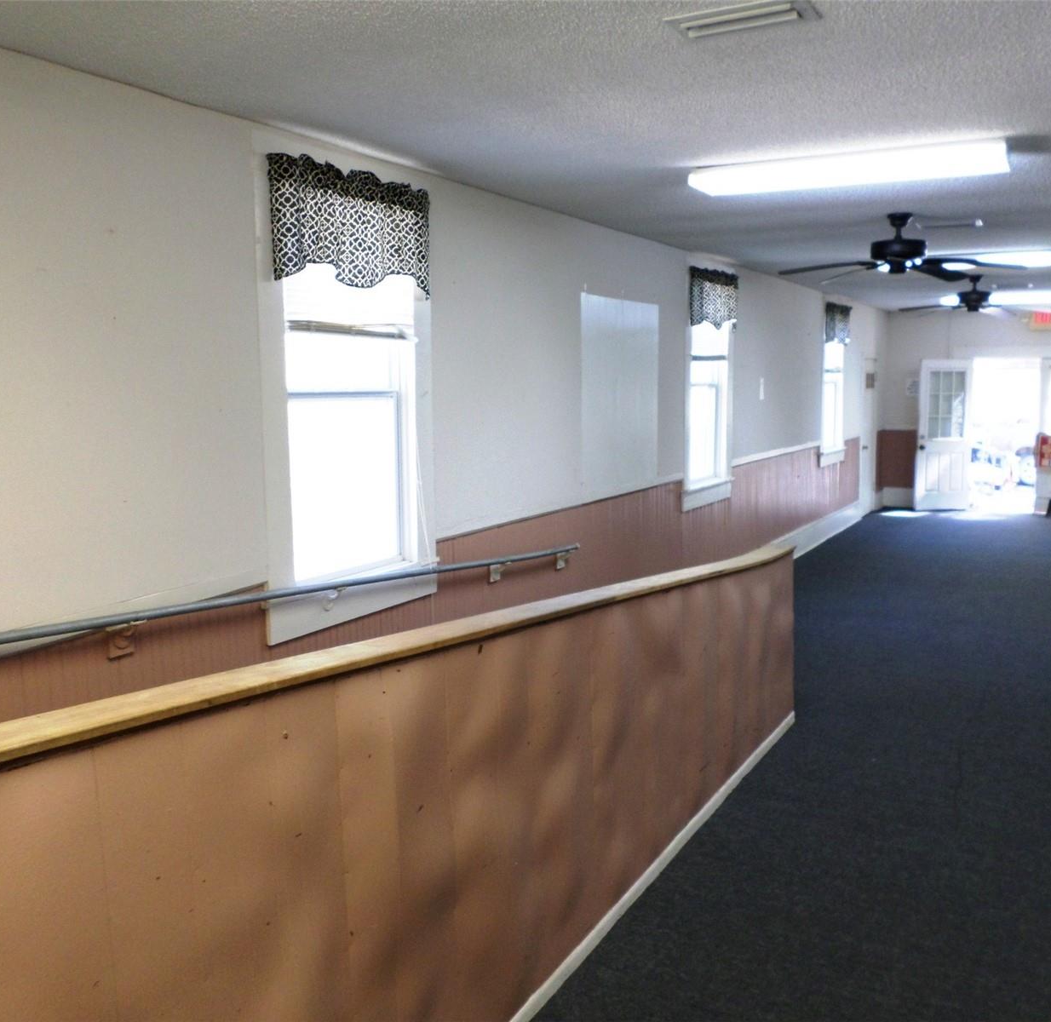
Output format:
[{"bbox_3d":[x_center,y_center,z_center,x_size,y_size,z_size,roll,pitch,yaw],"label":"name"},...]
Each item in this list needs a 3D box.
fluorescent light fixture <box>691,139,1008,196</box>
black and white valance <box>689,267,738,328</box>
[{"bbox_3d":[1.295,-1.386,4.017,1.220,0.072,0.300,5,9,30],"label":"fluorescent light fixture"},{"bbox_3d":[1.369,-1.538,7.254,0.080,0.400,0.980,5,9,30],"label":"black and white valance"}]

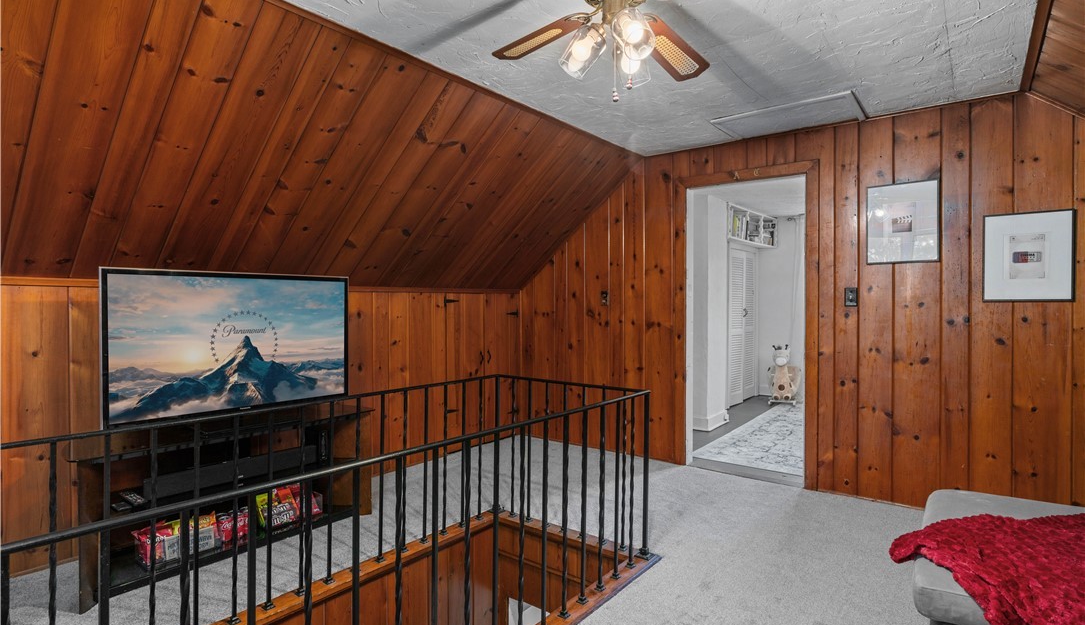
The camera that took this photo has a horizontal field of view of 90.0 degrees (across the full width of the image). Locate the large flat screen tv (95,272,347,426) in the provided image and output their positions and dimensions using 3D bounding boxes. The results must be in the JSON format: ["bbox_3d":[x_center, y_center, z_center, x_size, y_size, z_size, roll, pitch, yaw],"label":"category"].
[{"bbox_3d":[-1.505,0.152,2.721,0.070,0.670,1.150,0,0,38],"label":"large flat screen tv"}]

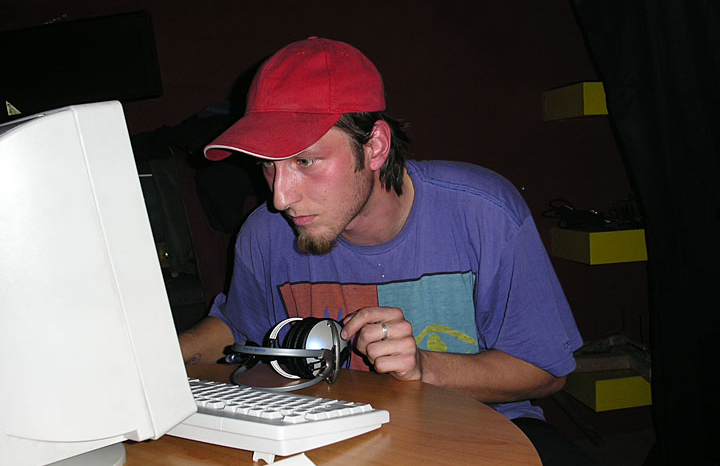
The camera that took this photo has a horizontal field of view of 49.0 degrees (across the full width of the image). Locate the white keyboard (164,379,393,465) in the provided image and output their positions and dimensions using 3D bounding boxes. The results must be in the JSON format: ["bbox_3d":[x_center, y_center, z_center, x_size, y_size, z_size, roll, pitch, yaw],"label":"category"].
[{"bbox_3d":[-0.194,0.217,0.989,0.455,0.042,0.168,-3,-6,40],"label":"white keyboard"}]

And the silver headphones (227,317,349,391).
[{"bbox_3d":[-0.094,0.166,1.100,0.170,0.090,0.180,-6,5,-33],"label":"silver headphones"}]

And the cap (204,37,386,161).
[{"bbox_3d":[-0.087,-0.175,1.031,0.177,0.155,0.265,0,9,44],"label":"cap"}]

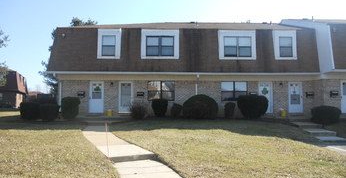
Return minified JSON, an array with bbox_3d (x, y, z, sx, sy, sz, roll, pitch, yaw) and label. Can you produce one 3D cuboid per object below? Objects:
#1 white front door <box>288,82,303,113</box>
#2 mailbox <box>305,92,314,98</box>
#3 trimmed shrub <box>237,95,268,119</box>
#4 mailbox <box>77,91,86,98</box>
[{"bbox_3d":[8.324,0.599,18.271,1.001,2.086,0.090,0,-4,-1],"label":"white front door"},{"bbox_3d":[9.372,0.391,18.518,0.480,0.330,0.160,0,-4,-1],"label":"mailbox"},{"bbox_3d":[5.083,1.175,17.160,1.900,1.500,1.800,0,-4,-1],"label":"trimmed shrub"},{"bbox_3d":[-6.053,0.371,17.897,0.505,0.370,0.160,0,-4,-1],"label":"mailbox"}]

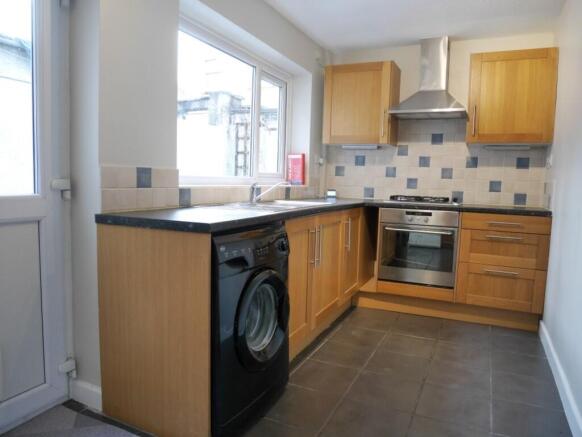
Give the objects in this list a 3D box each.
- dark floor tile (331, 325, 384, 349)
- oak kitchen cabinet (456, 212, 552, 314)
[{"bbox_3d":[0.472,0.830,2.827,0.338,0.012,0.333,3,5,26],"label":"dark floor tile"},{"bbox_3d":[1.661,0.301,3.209,0.586,0.699,0.570,3,5,26],"label":"oak kitchen cabinet"}]

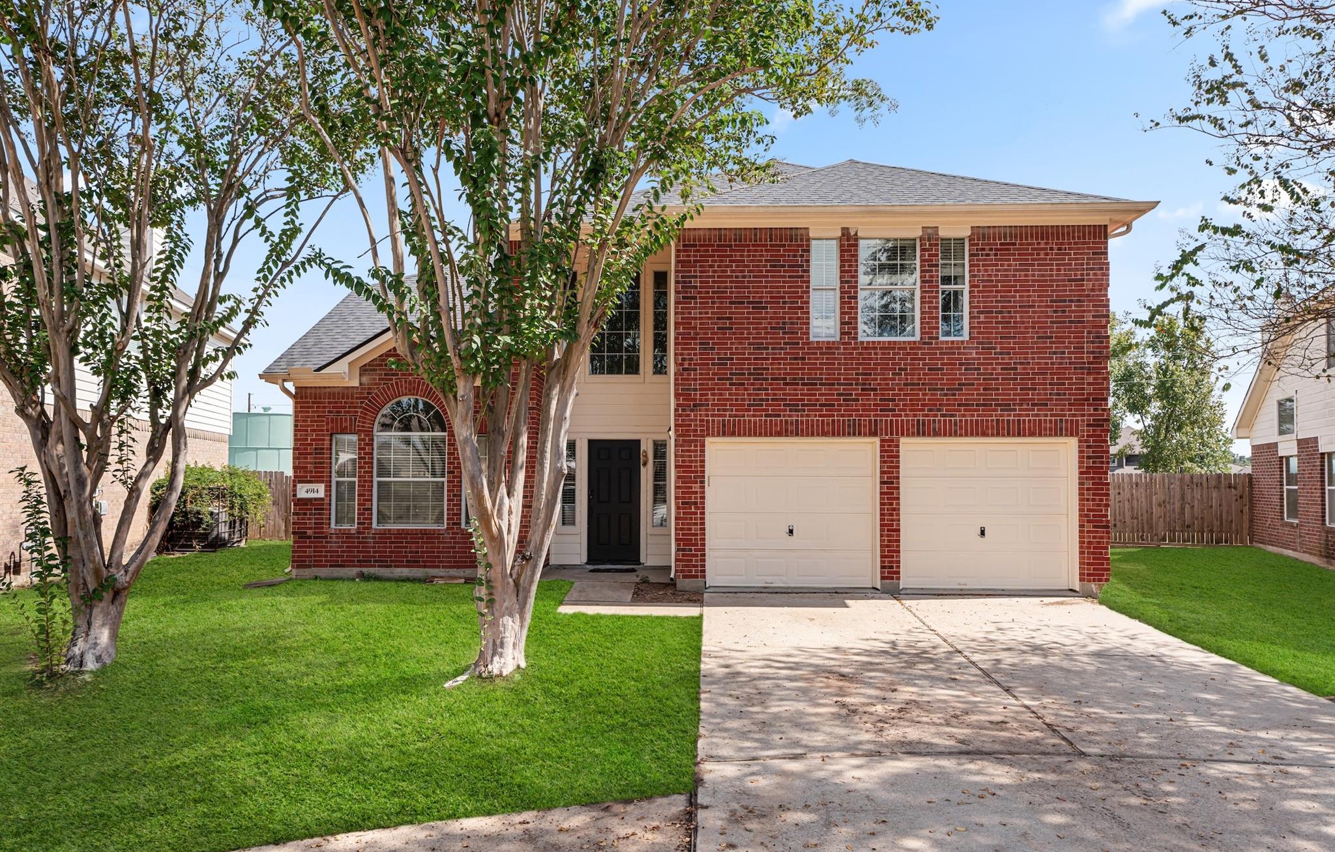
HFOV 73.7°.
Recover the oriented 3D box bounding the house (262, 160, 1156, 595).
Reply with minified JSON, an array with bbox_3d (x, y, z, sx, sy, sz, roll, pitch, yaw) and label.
[{"bbox_3d":[0.380,-1.456,18.283,13.160,8.070,11.800,0,-2,2],"label":"house"}]

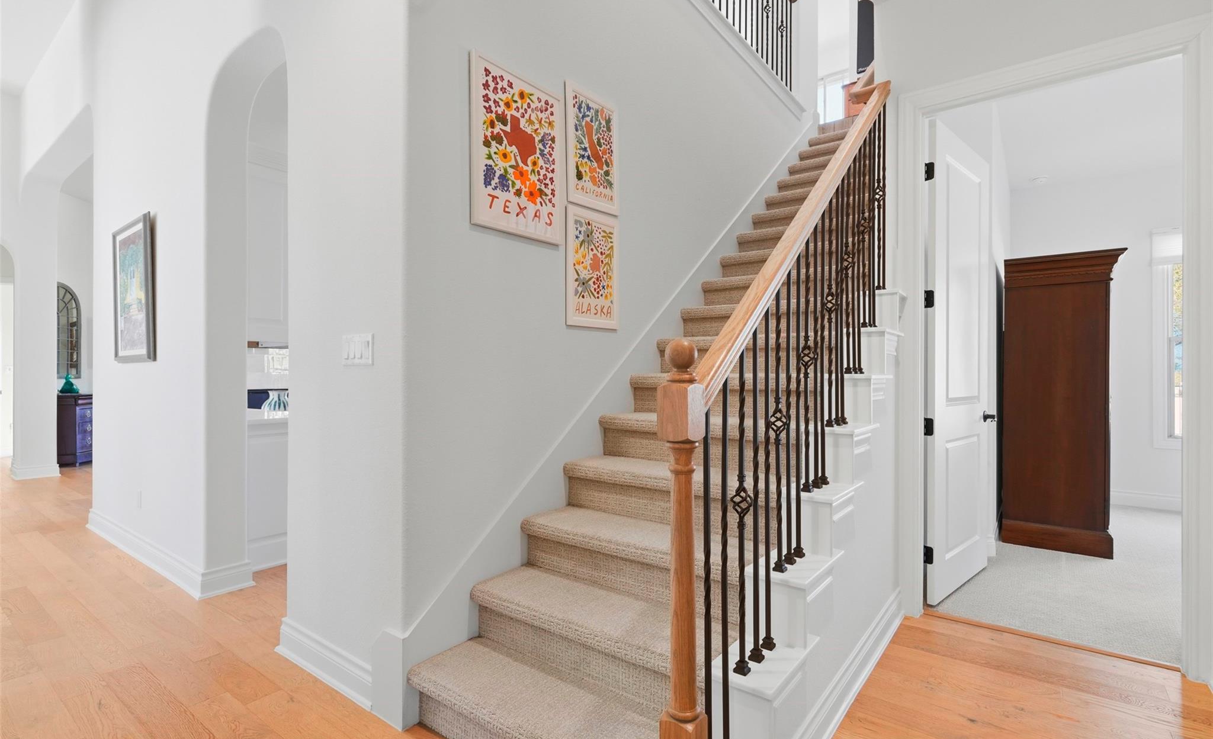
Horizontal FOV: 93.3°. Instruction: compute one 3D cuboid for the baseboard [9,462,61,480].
[{"bbox_3d":[-6.191,1.096,6.220,0.360,0.128,0.335,0,0,38],"label":"baseboard"}]

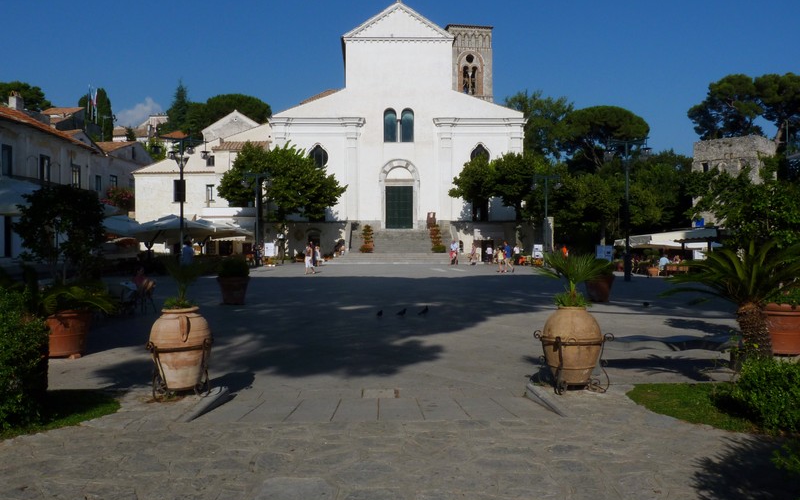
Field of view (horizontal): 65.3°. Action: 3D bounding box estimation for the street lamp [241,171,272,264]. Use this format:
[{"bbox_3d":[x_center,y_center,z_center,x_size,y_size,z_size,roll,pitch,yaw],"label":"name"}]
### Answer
[{"bbox_3d":[-9.500,-2.000,41.600,2.000,6.250,1.800,0,1,0],"label":"street lamp"}]

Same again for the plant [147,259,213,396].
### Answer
[{"bbox_3d":[-2.345,0.831,6.650,0.750,1.470,0.740,0,1,0],"label":"plant"}]

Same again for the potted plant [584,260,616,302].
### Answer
[{"bbox_3d":[5.596,0.820,17.415,0.840,1.230,0.840,0,1,0],"label":"potted plant"}]

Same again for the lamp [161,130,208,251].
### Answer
[{"bbox_3d":[-8.811,-1.660,25.278,1.950,5.950,1.950,0,1,0],"label":"lamp"}]

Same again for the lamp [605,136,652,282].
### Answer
[{"bbox_3d":[9.398,-1.618,25.778,1.950,5.850,1.950,0,1,0],"label":"lamp"}]

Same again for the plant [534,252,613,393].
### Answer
[{"bbox_3d":[1.880,0.747,6.762,0.840,1.460,0.800,0,1,0],"label":"plant"}]

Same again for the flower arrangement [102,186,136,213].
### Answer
[{"bbox_3d":[-22.105,-3.966,49.000,2.600,2.100,1.800,0,1,0],"label":"flower arrangement"}]

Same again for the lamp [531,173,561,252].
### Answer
[{"bbox_3d":[9.700,-2.000,41.600,2.000,6.250,1.800,0,1,0],"label":"lamp"}]

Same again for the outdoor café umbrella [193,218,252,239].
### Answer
[{"bbox_3d":[-10.616,-0.306,36.500,3.900,2.900,3.900,0,1,0],"label":"outdoor café umbrella"}]

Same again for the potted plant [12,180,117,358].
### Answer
[{"bbox_3d":[-5.258,0.312,9.750,1.650,2.650,1.600,0,1,0],"label":"potted plant"}]

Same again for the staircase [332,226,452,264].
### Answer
[{"bbox_3d":[-0.279,-0.319,49.800,9.200,2.700,6.200,0,1,0],"label":"staircase"}]

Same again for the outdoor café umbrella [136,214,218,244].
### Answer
[{"bbox_3d":[-10.973,-0.214,30.500,4.000,2.900,4.000,0,1,0],"label":"outdoor café umbrella"}]

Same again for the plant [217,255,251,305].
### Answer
[{"bbox_3d":[-4.460,0.780,16.764,0.860,1.330,0.860,0,1,0],"label":"plant"}]

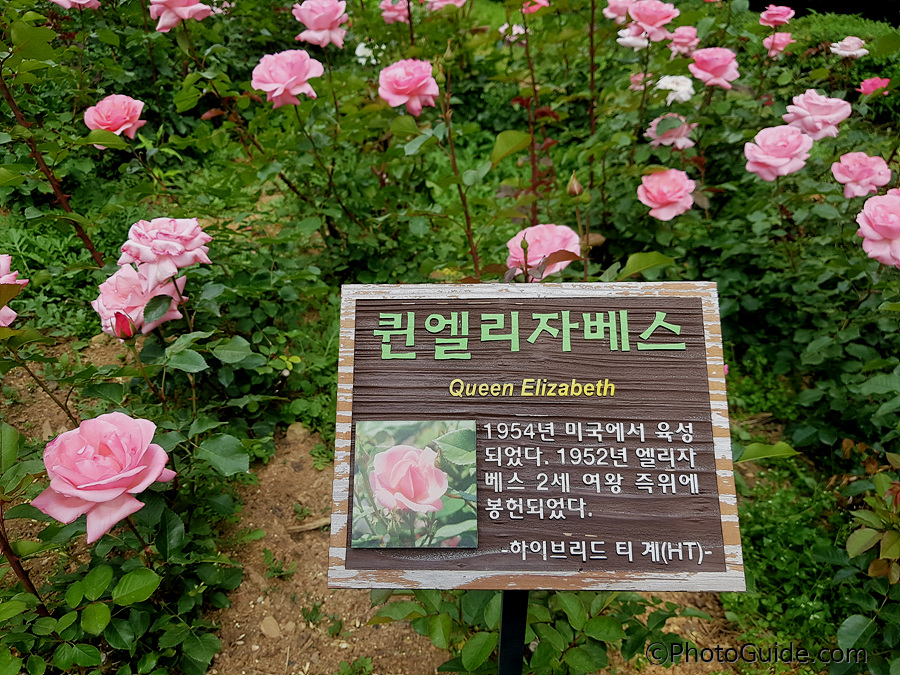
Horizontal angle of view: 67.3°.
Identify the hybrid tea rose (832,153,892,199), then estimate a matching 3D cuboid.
[{"bbox_3d":[0.657,-0.259,1.080,0.092,0.055,0.092,17,64,27],"label":"hybrid tea rose"}]

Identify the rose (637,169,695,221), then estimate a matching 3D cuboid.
[{"bbox_3d":[0.356,-0.237,1.120,0.090,0.063,0.086,9,56,16],"label":"rose"}]

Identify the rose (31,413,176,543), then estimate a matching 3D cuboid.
[{"bbox_3d":[-0.266,0.105,0.530,0.110,0.066,0.103,-11,40,-19],"label":"rose"}]

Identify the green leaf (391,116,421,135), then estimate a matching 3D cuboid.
[{"bbox_3d":[-0.067,-0.318,1.020,0.049,0.010,0.031,23,75,3],"label":"green leaf"}]

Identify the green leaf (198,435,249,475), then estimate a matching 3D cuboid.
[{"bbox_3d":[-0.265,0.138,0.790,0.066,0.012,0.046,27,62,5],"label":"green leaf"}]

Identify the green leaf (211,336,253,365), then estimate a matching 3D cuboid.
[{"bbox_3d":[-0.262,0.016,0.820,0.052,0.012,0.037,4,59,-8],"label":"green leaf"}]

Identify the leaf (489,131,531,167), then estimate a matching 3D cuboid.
[{"bbox_3d":[0.085,-0.266,0.950,0.072,0.012,0.040,-35,76,-6],"label":"leaf"}]

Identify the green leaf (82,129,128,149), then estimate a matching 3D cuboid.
[{"bbox_3d":[-0.450,-0.258,0.880,0.059,0.012,0.034,0,56,-15],"label":"green leaf"}]

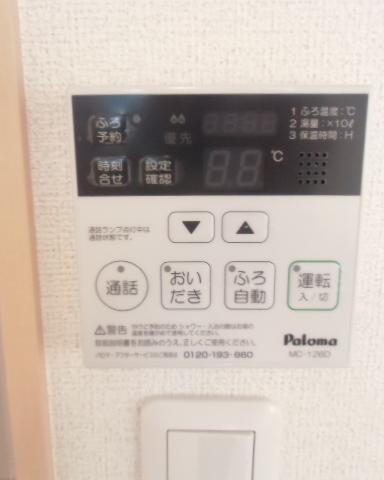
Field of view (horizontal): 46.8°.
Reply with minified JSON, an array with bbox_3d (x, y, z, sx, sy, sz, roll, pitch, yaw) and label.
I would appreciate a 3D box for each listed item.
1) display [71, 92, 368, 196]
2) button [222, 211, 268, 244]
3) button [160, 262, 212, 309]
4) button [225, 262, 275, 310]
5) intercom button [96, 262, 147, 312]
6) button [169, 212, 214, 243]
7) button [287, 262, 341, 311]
[{"bbox_3d":[0.011,-0.039,0.185,0.119,0.041,0.006,0,13,0],"label":"display"},{"bbox_3d":[0.023,-0.006,0.191,0.020,0.013,0.004,0,13,0],"label":"button"},{"bbox_3d":[-0.003,0.020,0.197,0.022,0.023,0.004,0,13,0],"label":"button"},{"bbox_3d":[0.026,0.020,0.197,0.022,0.023,0.004,0,13,0],"label":"button"},{"bbox_3d":[-0.031,0.020,0.197,0.023,0.023,0.004,0,13,0],"label":"intercom button"},{"bbox_3d":[0.000,-0.006,0.191,0.020,0.013,0.004,0,13,0],"label":"button"},{"bbox_3d":[0.054,0.020,0.197,0.023,0.023,0.004,0,13,0],"label":"button"}]

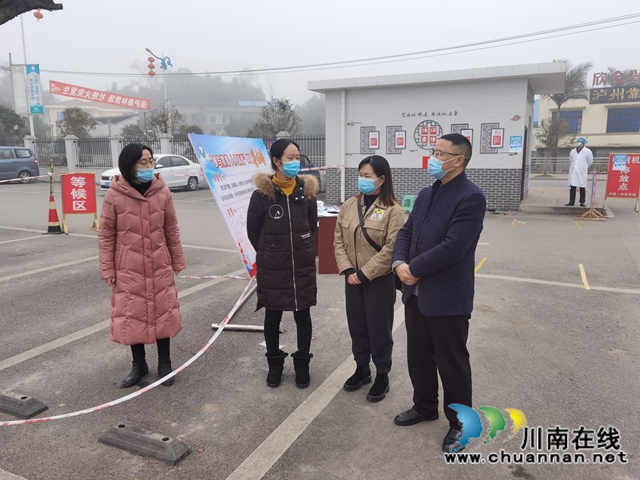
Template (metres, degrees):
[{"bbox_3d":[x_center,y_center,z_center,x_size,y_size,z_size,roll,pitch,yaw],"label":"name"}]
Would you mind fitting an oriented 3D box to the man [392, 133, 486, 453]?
[{"bbox_3d":[0.638,0.272,2.687,0.410,1.664,0.500,-9,13,-41],"label":"man"}]

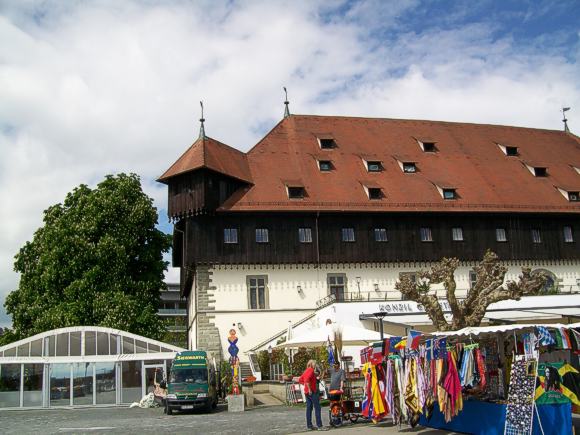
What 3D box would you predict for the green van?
[{"bbox_3d":[-4.860,8.309,28.941,2.020,2.860,5.300,-2,-15,-3],"label":"green van"}]

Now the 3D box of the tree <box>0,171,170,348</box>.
[{"bbox_3d":[-17.479,5.560,49.405,14.200,19.500,14.000,2,-15,-19],"label":"tree"}]

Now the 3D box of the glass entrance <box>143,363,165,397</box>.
[{"bbox_3d":[-8.330,10.087,34.688,1.350,2.400,0.150,-2,-15,-5],"label":"glass entrance"}]

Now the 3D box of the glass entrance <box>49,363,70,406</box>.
[{"bbox_3d":[-13.999,10.248,34.721,1.350,2.550,0.150,-2,-15,-5],"label":"glass entrance"}]

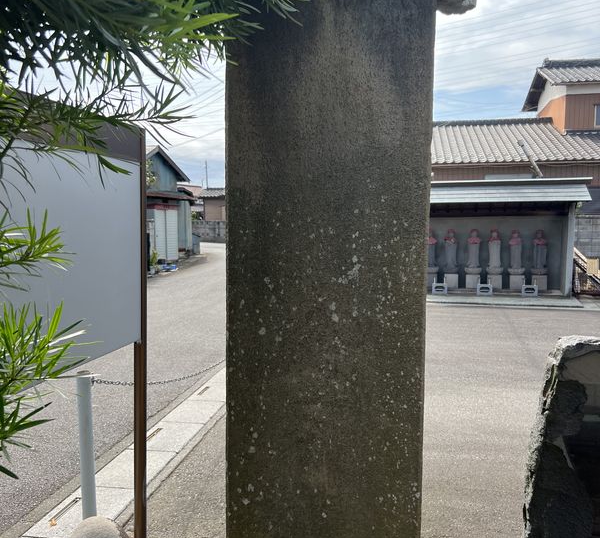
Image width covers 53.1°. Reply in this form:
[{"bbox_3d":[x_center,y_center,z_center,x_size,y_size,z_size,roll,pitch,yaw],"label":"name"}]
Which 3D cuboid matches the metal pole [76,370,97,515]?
[{"bbox_3d":[-0.977,0.875,2.768,0.066,0.819,0.066,0,6,0],"label":"metal pole"}]

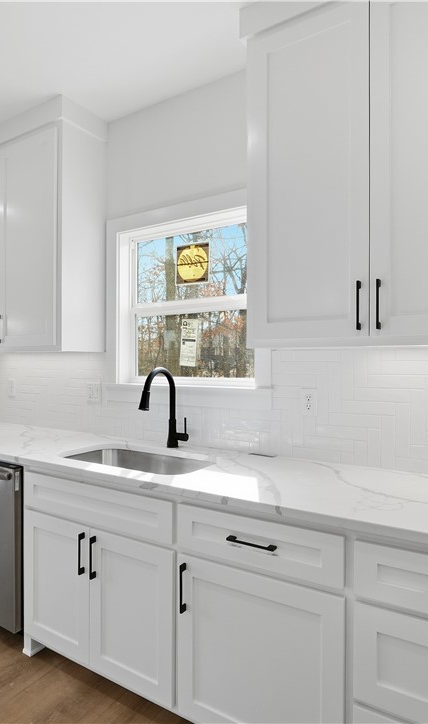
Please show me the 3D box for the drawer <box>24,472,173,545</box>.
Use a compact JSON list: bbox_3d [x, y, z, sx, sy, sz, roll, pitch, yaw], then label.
[{"bbox_3d":[-0.375,0.582,1.951,0.841,0.161,0.525,0,0,30],"label":"drawer"}]

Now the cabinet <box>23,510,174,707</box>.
[{"bbox_3d":[-0.360,0.961,1.979,0.851,0.569,0.585,0,0,30],"label":"cabinet"}]

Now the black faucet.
[{"bbox_3d":[-0.239,0.232,2.060,0.138,0.413,0.287,0,0,30],"label":"black faucet"}]

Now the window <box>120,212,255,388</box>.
[{"bbox_3d":[-0.152,-0.309,2.283,0.884,0.879,0.111,0,0,30],"label":"window"}]

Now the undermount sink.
[{"bbox_3d":[-0.339,0.558,1.940,0.770,0.221,0.407,0,0,30],"label":"undermount sink"}]

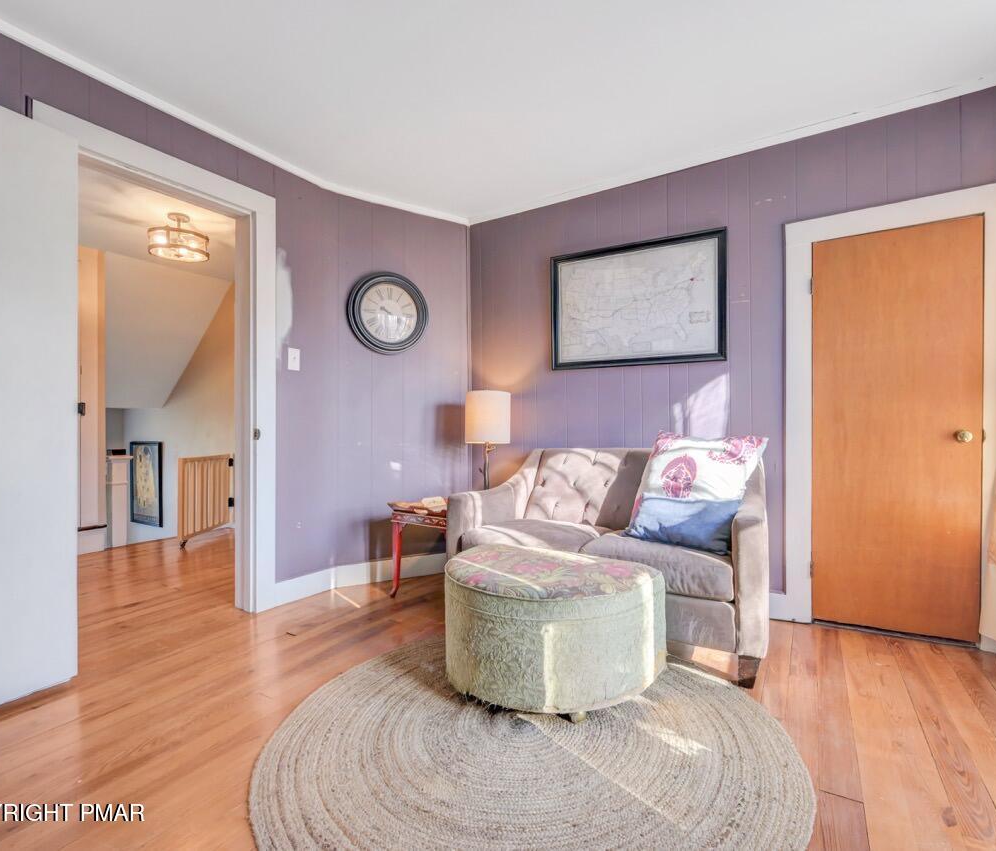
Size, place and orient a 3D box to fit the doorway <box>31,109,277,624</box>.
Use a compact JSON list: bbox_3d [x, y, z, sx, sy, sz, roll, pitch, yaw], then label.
[{"bbox_3d":[-1.500,-0.120,2.255,0.160,2.140,0.950,0,0,34],"label":"doorway"}]

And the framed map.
[{"bbox_3d":[0.755,-0.685,2.831,0.990,0.690,0.035,0,0,30],"label":"framed map"}]

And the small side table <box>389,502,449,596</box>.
[{"bbox_3d":[-0.310,0.685,2.850,0.420,0.530,0.480,0,0,30],"label":"small side table"}]

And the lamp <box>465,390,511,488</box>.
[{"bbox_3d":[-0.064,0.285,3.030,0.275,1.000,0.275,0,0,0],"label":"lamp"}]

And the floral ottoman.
[{"bbox_3d":[0.167,0.730,1.850,0.760,0.420,0.570,0,0,30],"label":"floral ottoman"}]

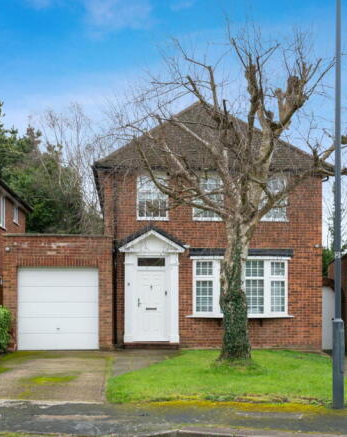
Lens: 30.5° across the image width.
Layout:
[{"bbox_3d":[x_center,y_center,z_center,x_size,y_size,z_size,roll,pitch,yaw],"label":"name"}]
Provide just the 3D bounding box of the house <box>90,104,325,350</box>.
[{"bbox_3d":[0.797,0.144,21.997,6.500,7.700,8.700,0,-4,-5],"label":"house"}]

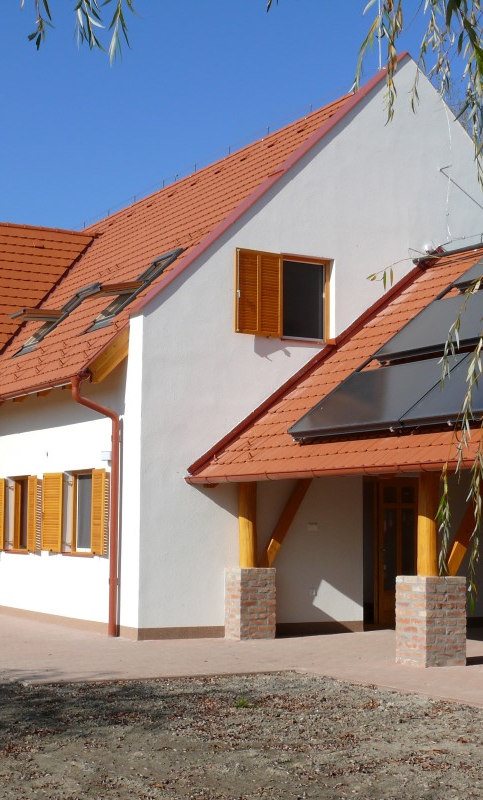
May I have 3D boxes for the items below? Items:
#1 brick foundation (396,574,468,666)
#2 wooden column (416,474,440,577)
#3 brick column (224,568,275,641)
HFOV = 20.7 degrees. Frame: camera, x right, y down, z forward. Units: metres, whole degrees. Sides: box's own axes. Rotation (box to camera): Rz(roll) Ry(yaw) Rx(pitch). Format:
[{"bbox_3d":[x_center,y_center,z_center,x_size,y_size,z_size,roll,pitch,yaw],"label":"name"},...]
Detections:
[{"bbox_3d":[1.975,2.293,13.794,0.512,0.907,0.512,4,-7,-28],"label":"brick foundation"},{"bbox_3d":[1.962,1.265,13.887,0.231,1.162,0.231,0,-6,0],"label":"wooden column"},{"bbox_3d":[0.122,2.622,17.117,0.508,0.894,0.436,4,-7,-28],"label":"brick column"}]

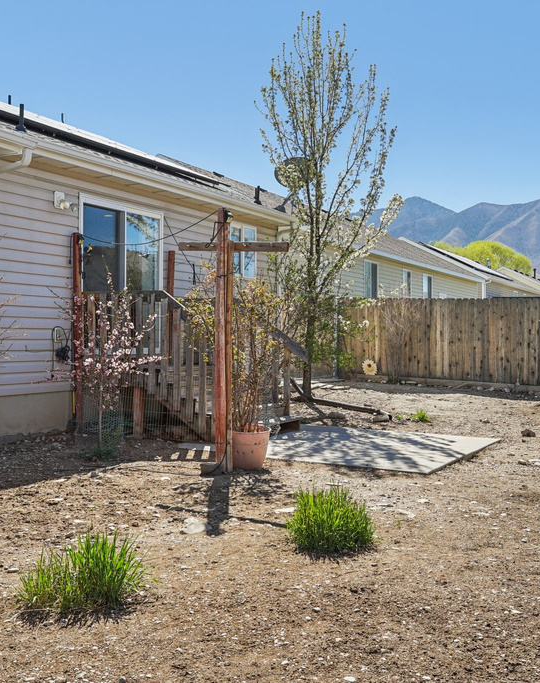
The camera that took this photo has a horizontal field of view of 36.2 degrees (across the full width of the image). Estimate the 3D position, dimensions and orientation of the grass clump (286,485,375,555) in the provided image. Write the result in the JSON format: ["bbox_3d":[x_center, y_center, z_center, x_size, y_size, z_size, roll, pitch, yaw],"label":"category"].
[{"bbox_3d":[0.370,1.055,5.030,0.510,0.330,0.480,0,0,0],"label":"grass clump"}]

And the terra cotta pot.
[{"bbox_3d":[-0.185,0.992,7.630,0.400,0.370,0.400,0,0,0],"label":"terra cotta pot"}]

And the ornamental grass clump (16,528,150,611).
[{"bbox_3d":[-0.900,1.075,3.970,0.610,0.280,0.450,0,0,0],"label":"ornamental grass clump"}]

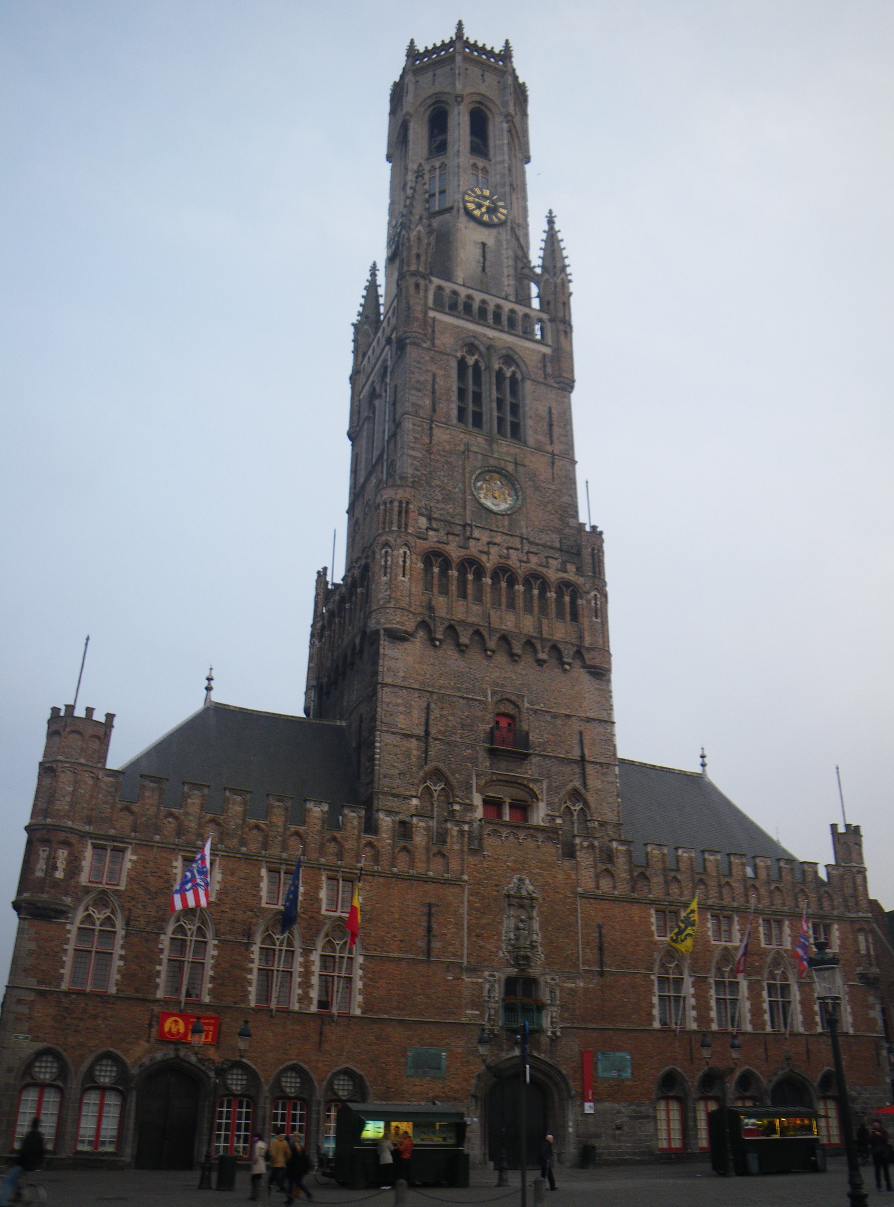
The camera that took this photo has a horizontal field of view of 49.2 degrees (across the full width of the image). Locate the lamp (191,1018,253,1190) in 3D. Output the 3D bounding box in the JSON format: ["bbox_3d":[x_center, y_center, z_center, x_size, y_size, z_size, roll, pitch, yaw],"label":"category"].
[{"bbox_3d":[-6.414,14.018,27.473,1.650,4.400,0.450,12,-30,-19],"label":"lamp"}]

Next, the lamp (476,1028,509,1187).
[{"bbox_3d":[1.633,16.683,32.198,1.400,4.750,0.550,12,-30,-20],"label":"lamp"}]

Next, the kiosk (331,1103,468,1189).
[{"bbox_3d":[-1.486,17.466,31.489,4.000,2.400,2.200,12,-30,-20],"label":"kiosk"}]

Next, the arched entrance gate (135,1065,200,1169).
[{"bbox_3d":[-10.559,19.489,37.081,2.250,3.750,0.500,12,-30,-19],"label":"arched entrance gate"}]

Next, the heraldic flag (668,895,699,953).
[{"bbox_3d":[11.365,15.433,46.935,1.400,2.450,0.700,12,-30,-19],"label":"heraldic flag"}]

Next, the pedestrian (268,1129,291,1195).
[{"bbox_3d":[-4.652,15.514,27.134,0.600,1.730,0.500,5,-28,-7],"label":"pedestrian"}]

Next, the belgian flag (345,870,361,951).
[{"bbox_3d":[-3.927,12.782,40.658,0.750,2.900,0.600,12,-30,-20],"label":"belgian flag"}]

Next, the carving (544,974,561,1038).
[{"bbox_3d":[4.759,18.220,44.264,0.800,2.850,0.400,12,-30,-19],"label":"carving"}]

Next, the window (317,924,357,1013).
[{"bbox_3d":[-4.650,15.336,40.978,1.700,3.750,0.350,12,-30,-20],"label":"window"}]

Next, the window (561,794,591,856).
[{"bbox_3d":[6.642,11.614,50.480,1.600,3.400,0.400,12,-30,-19],"label":"window"}]

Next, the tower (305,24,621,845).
[{"bbox_3d":[0.398,-12.423,66.521,14.400,81.000,14.200,12,-30,-20],"label":"tower"}]

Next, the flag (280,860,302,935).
[{"bbox_3d":[-6.439,12.120,40.326,0.650,2.850,0.600,12,-30,-19],"label":"flag"}]

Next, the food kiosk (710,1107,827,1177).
[{"bbox_3d":[12.495,21.232,38.734,3.900,2.400,2.200,12,-30,-20],"label":"food kiosk"}]

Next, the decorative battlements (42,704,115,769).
[{"bbox_3d":[-15.904,6.196,42.216,2.650,2.450,2.650,12,-30,-19],"label":"decorative battlements"}]

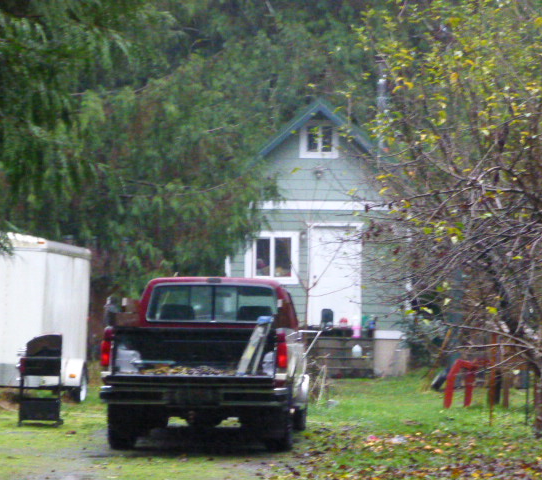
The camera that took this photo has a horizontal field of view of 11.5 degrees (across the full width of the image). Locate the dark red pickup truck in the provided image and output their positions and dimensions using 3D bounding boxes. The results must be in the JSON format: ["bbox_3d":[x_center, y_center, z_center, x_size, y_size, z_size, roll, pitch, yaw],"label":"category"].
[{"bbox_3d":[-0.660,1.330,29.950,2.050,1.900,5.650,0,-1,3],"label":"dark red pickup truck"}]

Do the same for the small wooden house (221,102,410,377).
[{"bbox_3d":[0.980,0.000,54.800,3.900,5.350,5.500,0,-1,1],"label":"small wooden house"}]

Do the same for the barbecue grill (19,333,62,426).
[{"bbox_3d":[-2.930,1.775,34.100,0.600,1.140,0.950,0,-1,-7],"label":"barbecue grill"}]

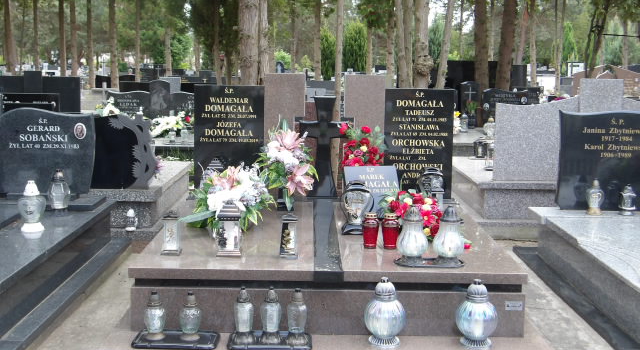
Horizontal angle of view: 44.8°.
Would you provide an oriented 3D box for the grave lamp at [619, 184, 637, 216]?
[{"bbox_3d":[2.197,0.176,5.510,0.128,0.206,0.128,1,9,-1],"label":"grave lamp"}]

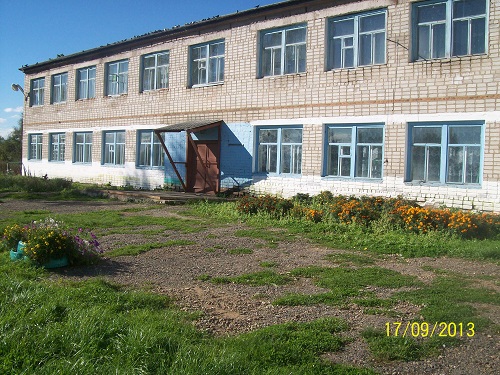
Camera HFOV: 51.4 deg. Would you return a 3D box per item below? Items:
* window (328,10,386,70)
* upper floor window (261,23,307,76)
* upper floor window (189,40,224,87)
[{"bbox_3d":[3.146,-4.245,15.109,2.070,1.600,0.180,5,3,45],"label":"window"},{"bbox_3d":[1.142,-4.458,17.098,2.070,1.600,0.180,5,3,45],"label":"upper floor window"},{"bbox_3d":[-1.574,-4.666,19.793,2.070,1.600,0.180,5,3,45],"label":"upper floor window"}]

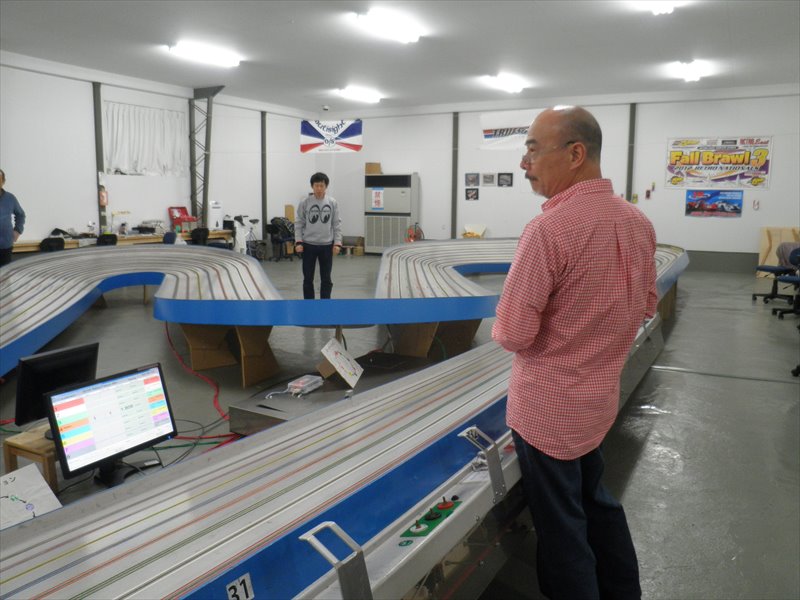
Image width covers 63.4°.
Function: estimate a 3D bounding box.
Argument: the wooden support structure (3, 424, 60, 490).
[{"bbox_3d":[-1.467,0.782,2.769,0.275,0.420,0.310,4,10,21],"label":"wooden support structure"}]

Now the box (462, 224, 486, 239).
[{"bbox_3d":[1.664,-1.523,14.455,0.520,0.340,0.400,5,10,28],"label":"box"}]

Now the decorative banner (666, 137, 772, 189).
[{"bbox_3d":[6.112,-2.639,12.474,1.820,0.980,0.020,5,10,28],"label":"decorative banner"}]

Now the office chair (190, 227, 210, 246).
[{"bbox_3d":[-3.870,-0.962,12.168,0.560,0.840,0.560,7,11,33],"label":"office chair"}]

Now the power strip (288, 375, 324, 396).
[{"bbox_3d":[-0.616,0.558,4.268,0.125,0.065,0.240,5,10,28],"label":"power strip"}]

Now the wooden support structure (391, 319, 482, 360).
[{"bbox_3d":[0.279,0.356,5.291,0.450,0.500,0.580,-8,12,-42],"label":"wooden support structure"}]

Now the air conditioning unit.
[{"bbox_3d":[-0.176,-2.029,15.620,1.235,1.933,0.480,5,10,28],"label":"air conditioning unit"}]

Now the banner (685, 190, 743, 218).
[{"bbox_3d":[6.116,-1.876,12.590,0.990,0.500,0.020,5,10,28],"label":"banner"}]

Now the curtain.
[{"bbox_3d":[-4.628,-2.949,12.026,0.100,1.240,1.930,5,10,28],"label":"curtain"}]

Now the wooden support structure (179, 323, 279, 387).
[{"bbox_3d":[-1.362,0.362,5.144,0.720,0.500,0.620,5,10,28],"label":"wooden support structure"}]

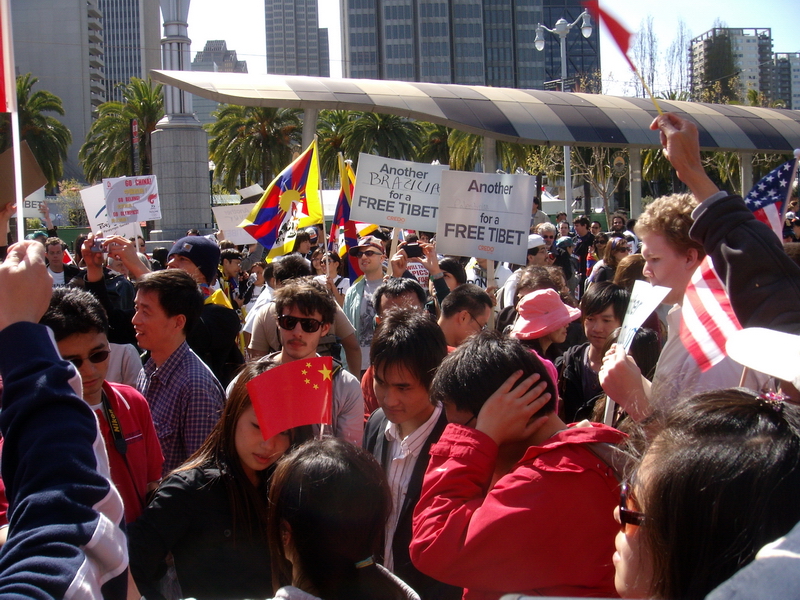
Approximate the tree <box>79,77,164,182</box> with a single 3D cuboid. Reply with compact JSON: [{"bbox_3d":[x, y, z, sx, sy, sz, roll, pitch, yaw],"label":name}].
[{"bbox_3d":[-14.376,-7.259,50.000,6.800,11.000,6.800,-2,5,0],"label":"tree"}]

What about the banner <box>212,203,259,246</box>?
[{"bbox_3d":[-1.679,-0.794,9.300,0.610,0.457,0.020,-16,15,30],"label":"banner"}]

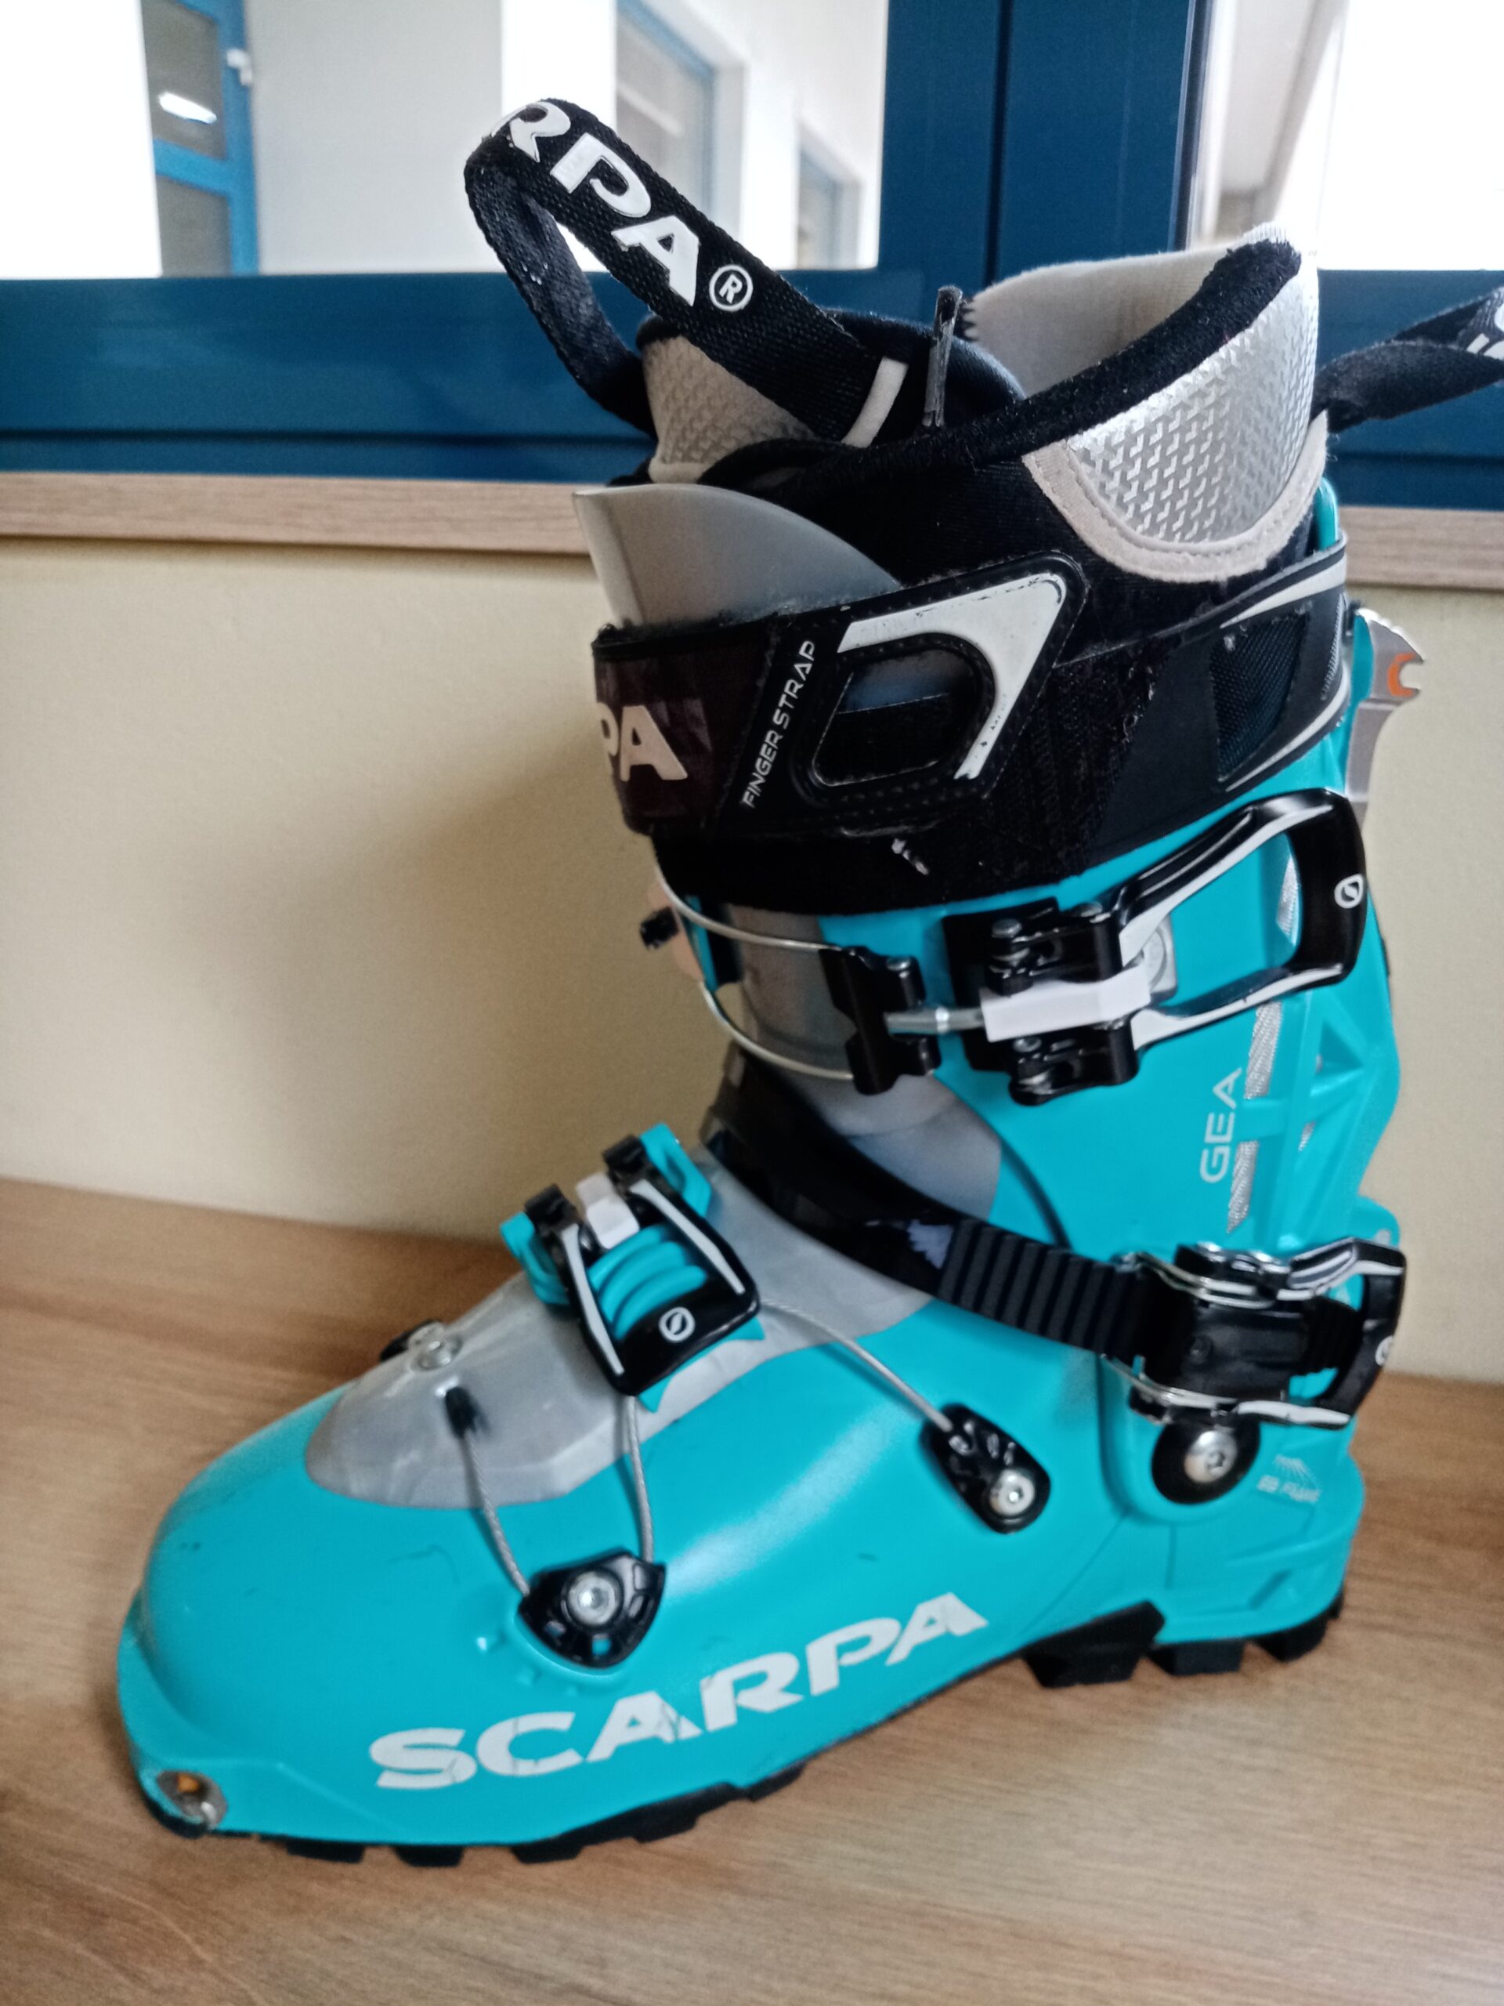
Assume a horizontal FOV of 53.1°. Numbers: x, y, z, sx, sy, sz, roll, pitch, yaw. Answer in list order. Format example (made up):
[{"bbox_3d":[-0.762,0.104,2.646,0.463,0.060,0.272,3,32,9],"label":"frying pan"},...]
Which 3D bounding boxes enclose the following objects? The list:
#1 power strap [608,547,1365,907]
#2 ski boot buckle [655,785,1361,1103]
[{"bbox_3d":[0.040,-0.058,0.277,0.134,0.049,0.108,-13,23,-10],"label":"power strap"},{"bbox_3d":[0.048,-0.014,0.261,0.121,0.050,0.056,-1,18,-7],"label":"ski boot buckle"}]

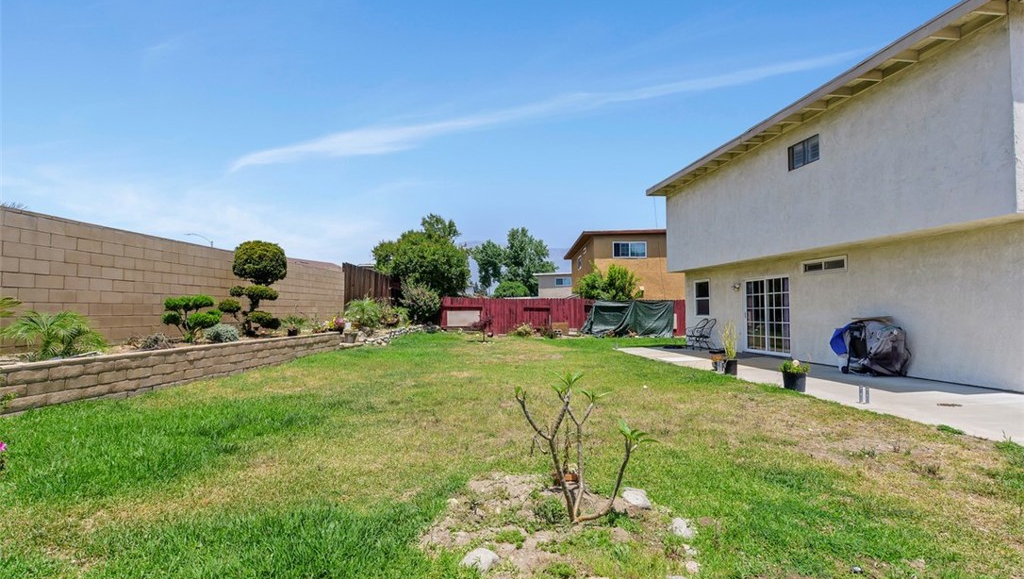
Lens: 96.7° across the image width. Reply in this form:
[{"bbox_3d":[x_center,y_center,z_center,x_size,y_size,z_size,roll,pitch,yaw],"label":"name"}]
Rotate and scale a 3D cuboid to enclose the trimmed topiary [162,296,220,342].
[{"bbox_3d":[-6.268,0.567,8.900,0.880,0.940,1.000,0,-2,3],"label":"trimmed topiary"}]

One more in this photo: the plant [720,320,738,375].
[{"bbox_3d":[4.167,1.105,8.700,0.330,1.040,0.320,0,-3,0],"label":"plant"}]

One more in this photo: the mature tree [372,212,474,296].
[{"bbox_3d":[-4.892,-0.811,24.600,5.300,6.400,5.000,0,-2,0],"label":"mature tree"}]

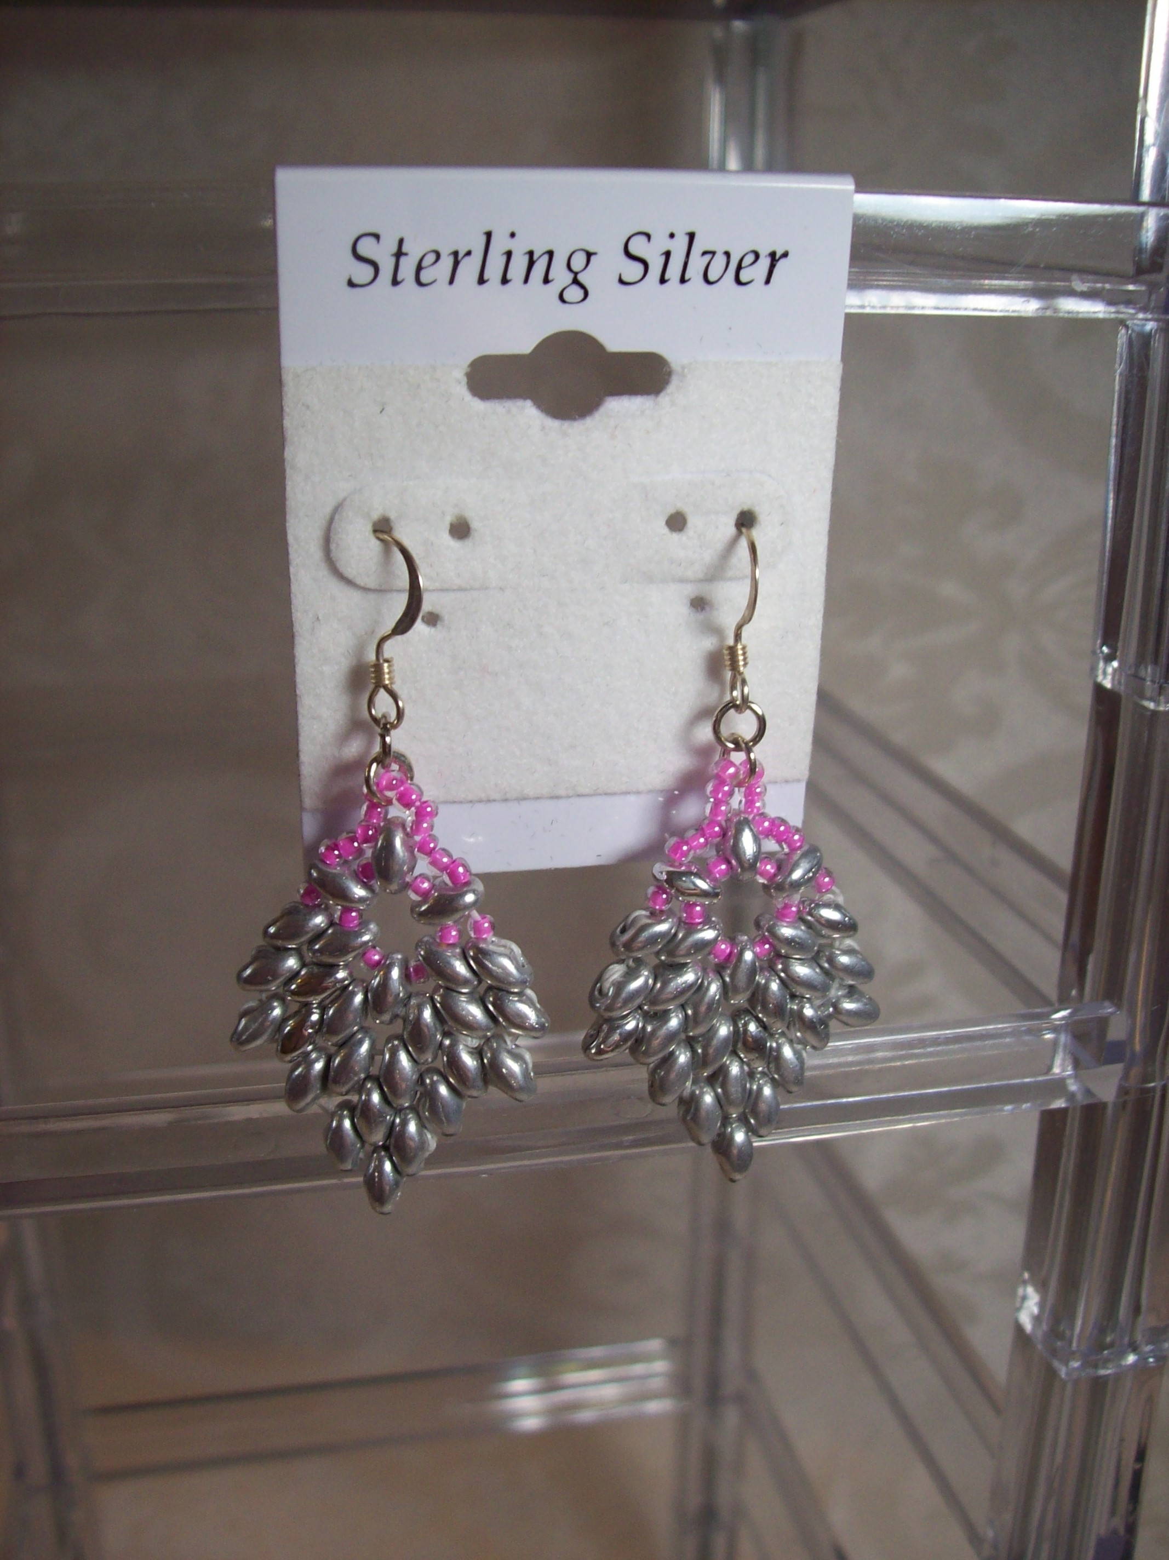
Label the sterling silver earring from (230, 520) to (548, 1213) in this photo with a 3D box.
[{"bbox_3d":[-0.014,0.008,0.115,0.023,0.052,0.009,4,21,7],"label":"sterling silver earring"}]

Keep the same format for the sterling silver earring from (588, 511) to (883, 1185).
[{"bbox_3d":[0.011,0.007,0.121,0.023,0.053,0.009,-4,21,-12],"label":"sterling silver earring"}]

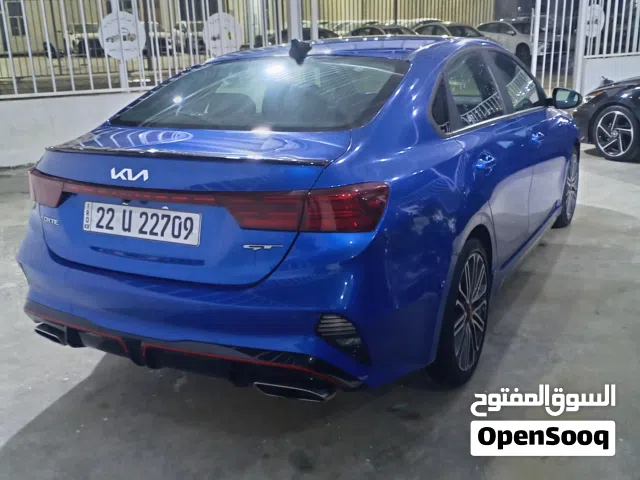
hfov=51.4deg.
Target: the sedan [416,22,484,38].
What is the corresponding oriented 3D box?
[{"bbox_3d":[4.886,-7.163,24.292,1.840,1.450,4.750,-9,18,-24],"label":"sedan"}]

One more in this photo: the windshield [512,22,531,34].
[{"bbox_3d":[7.830,-8.028,25.300,1.400,0.500,0.650,-9,18,-24],"label":"windshield"}]

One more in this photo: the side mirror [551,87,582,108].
[{"bbox_3d":[1.489,-0.858,4.013,0.180,0.130,0.120,7,18,28],"label":"side mirror"}]

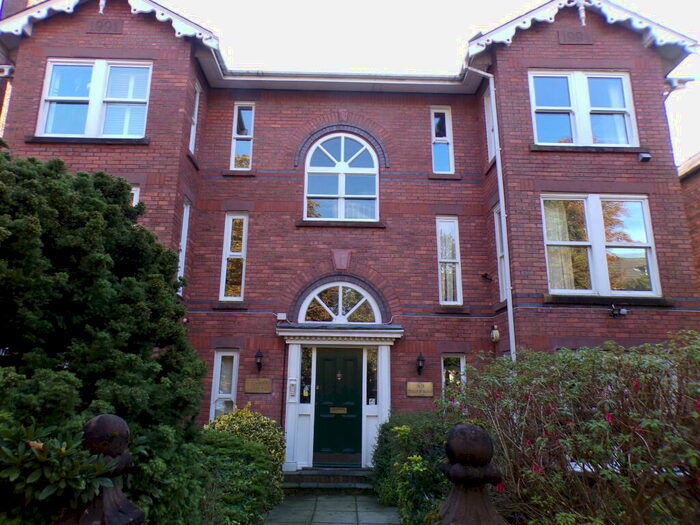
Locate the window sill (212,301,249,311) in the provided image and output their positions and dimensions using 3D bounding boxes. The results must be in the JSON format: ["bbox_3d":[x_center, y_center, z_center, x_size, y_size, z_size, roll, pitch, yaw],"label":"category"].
[{"bbox_3d":[-2.223,0.823,9.105,0.644,0.141,0.150,1,-14,-1],"label":"window sill"}]

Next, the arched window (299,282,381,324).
[{"bbox_3d":[-0.184,0.801,9.362,1.602,0.848,0.090,1,-13,0],"label":"arched window"}]

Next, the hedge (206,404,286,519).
[{"bbox_3d":[-1.616,2.941,7.533,1.203,1.401,1.200,1,-14,-1],"label":"hedge"}]

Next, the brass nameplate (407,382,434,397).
[{"bbox_3d":[1.291,2.334,8.921,0.478,0.249,0.025,1,-13,0],"label":"brass nameplate"}]

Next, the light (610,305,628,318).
[{"bbox_3d":[4.319,0.789,7.808,0.297,0.207,0.200,1,-14,-1],"label":"light"}]

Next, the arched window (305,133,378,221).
[{"bbox_3d":[-0.161,-1.727,9.858,1.515,1.927,0.100,1,-14,-1],"label":"arched window"}]

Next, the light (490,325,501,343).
[{"bbox_3d":[2.666,1.310,8.891,0.140,0.340,0.170,1,-13,0],"label":"light"}]

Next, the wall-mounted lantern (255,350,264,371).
[{"bbox_3d":[-1.663,1.810,8.925,0.143,0.397,0.210,1,-13,0],"label":"wall-mounted lantern"}]

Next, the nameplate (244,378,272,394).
[{"bbox_3d":[-1.640,2.231,8.733,0.475,0.244,0.025,1,-14,-1],"label":"nameplate"}]

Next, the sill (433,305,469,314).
[{"bbox_3d":[1.964,0.909,9.299,0.648,0.140,0.140,1,-13,0],"label":"sill"}]

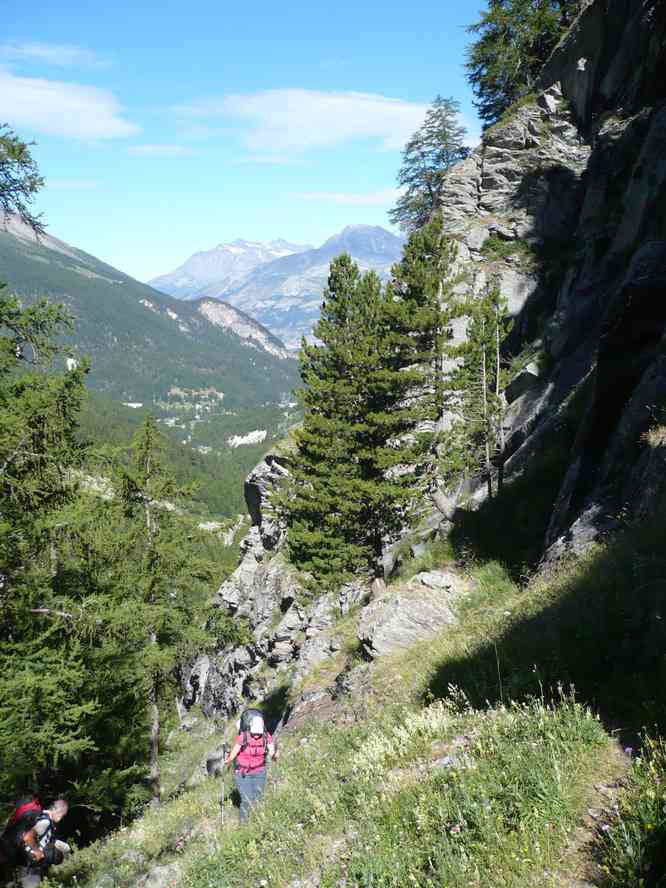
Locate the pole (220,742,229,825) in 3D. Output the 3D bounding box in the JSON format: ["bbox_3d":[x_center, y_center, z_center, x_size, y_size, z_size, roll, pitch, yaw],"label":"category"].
[{"bbox_3d":[-1.400,4.357,11.533,0.060,1.100,0.060,3,7,0],"label":"pole"}]

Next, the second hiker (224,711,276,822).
[{"bbox_3d":[-1.097,4.243,11.803,0.650,1.580,0.700,-1,7,-10],"label":"second hiker"}]

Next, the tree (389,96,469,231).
[{"bbox_3d":[4.999,-14.387,46.574,4.190,7.000,3.980,0,7,0],"label":"tree"}]

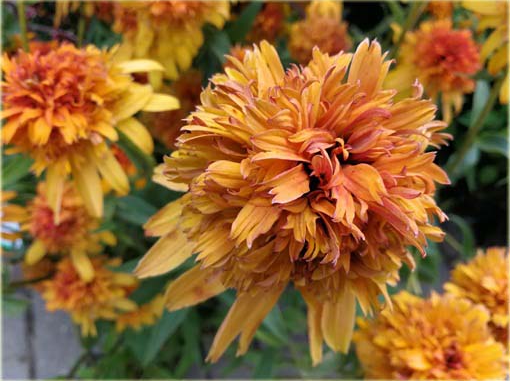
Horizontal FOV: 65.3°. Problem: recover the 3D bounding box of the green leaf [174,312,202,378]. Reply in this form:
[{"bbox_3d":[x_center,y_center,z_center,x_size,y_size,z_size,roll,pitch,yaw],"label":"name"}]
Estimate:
[{"bbox_3d":[-0.075,0.174,0.450,0.030,0.068,0.030,0,28,0],"label":"green leaf"}]

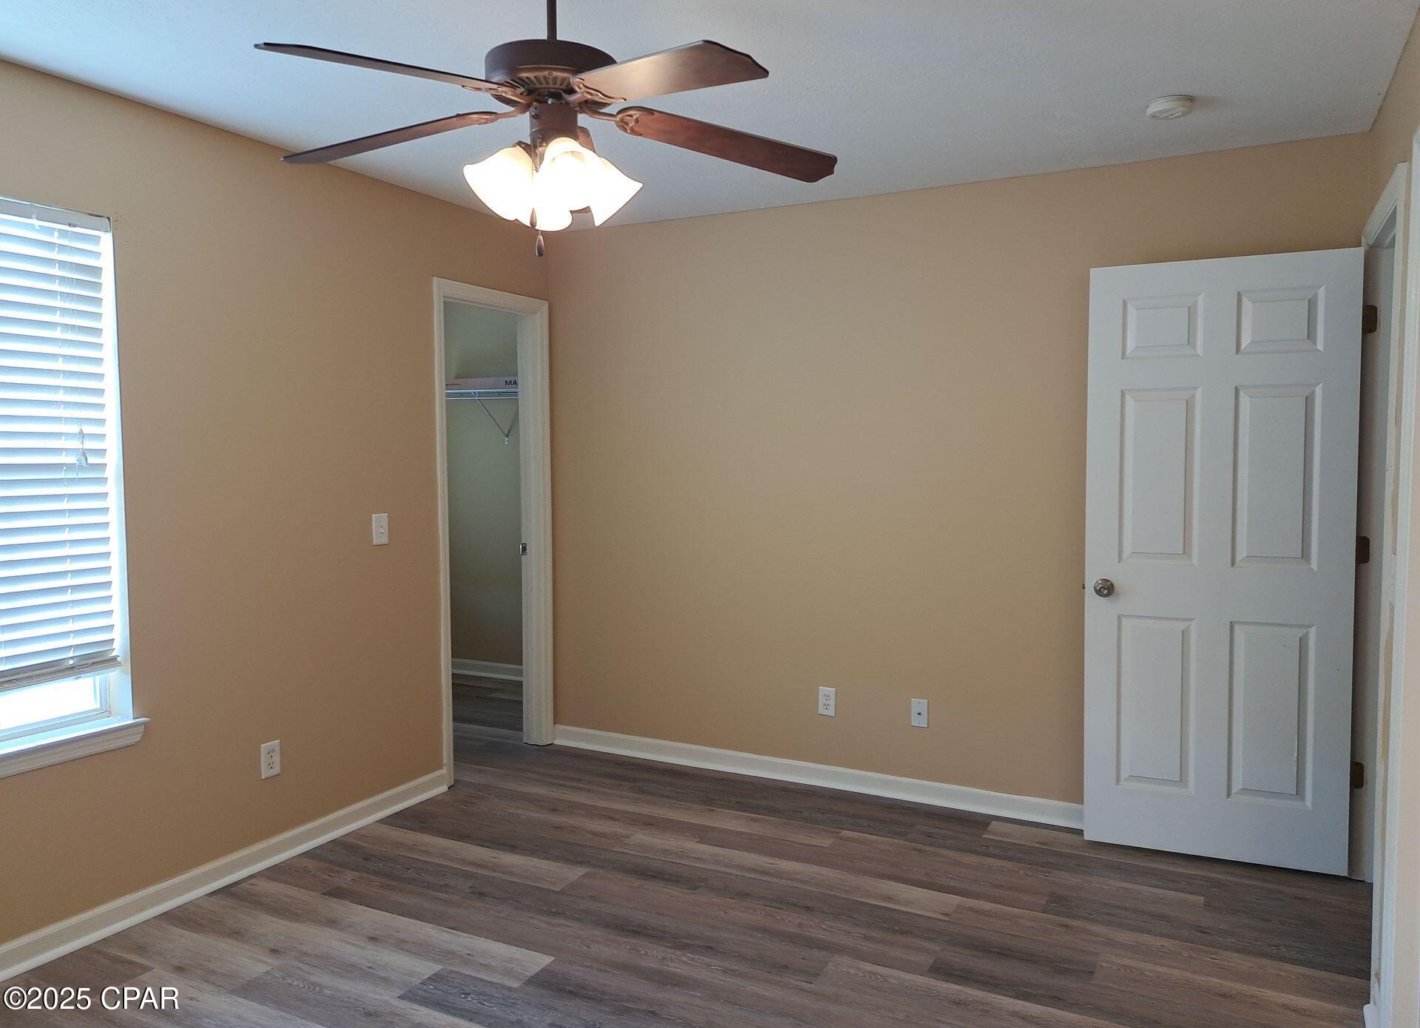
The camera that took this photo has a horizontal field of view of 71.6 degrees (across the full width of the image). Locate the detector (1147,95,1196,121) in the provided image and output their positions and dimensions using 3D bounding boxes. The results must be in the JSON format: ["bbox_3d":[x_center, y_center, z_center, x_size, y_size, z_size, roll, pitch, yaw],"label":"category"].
[{"bbox_3d":[1.362,-1.197,2.914,0.130,0.038,0.130,1,4,28],"label":"detector"}]

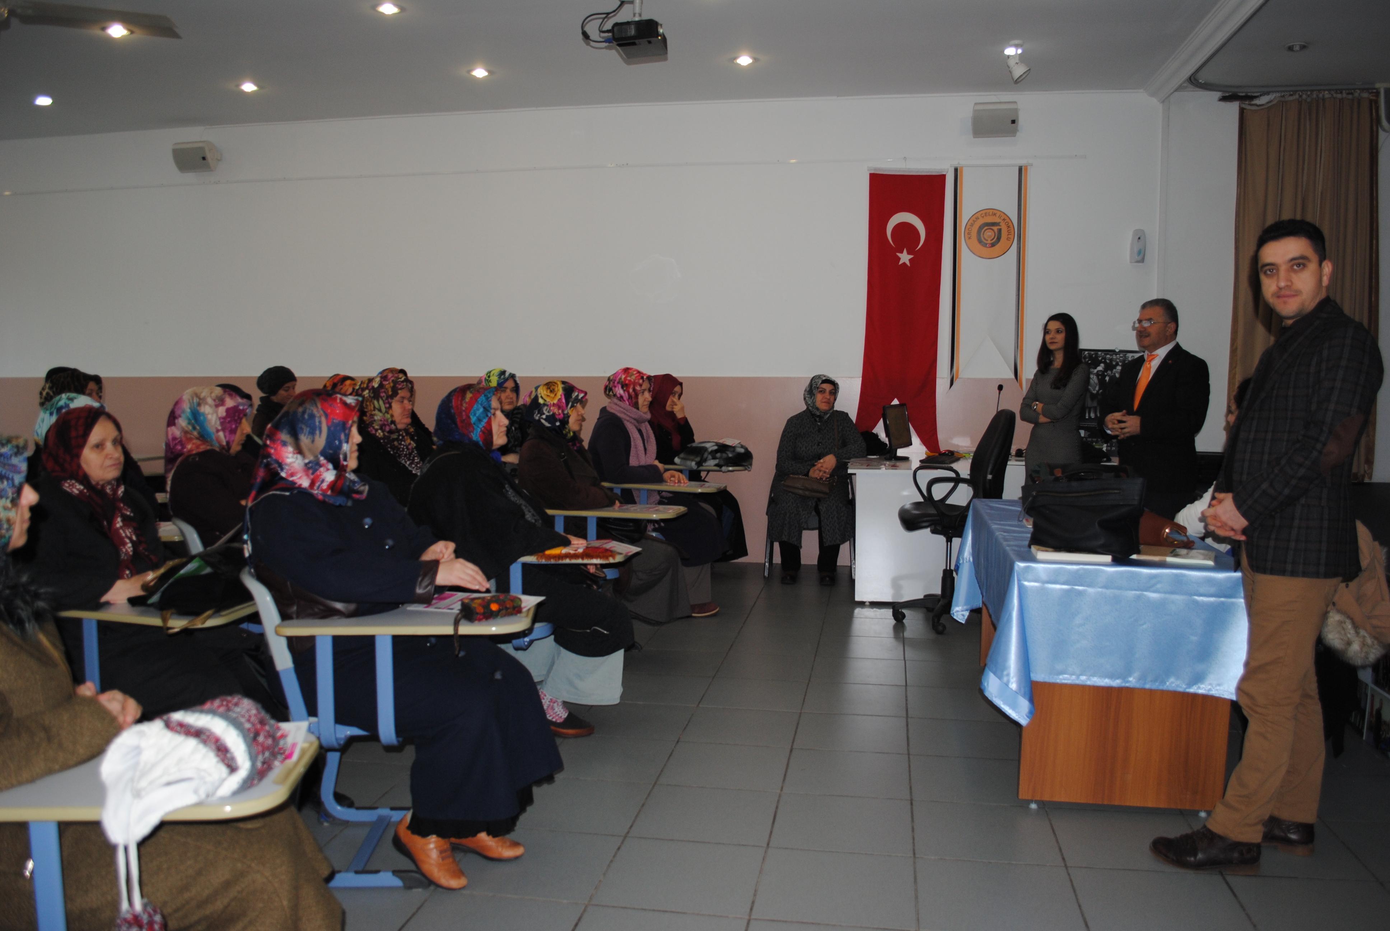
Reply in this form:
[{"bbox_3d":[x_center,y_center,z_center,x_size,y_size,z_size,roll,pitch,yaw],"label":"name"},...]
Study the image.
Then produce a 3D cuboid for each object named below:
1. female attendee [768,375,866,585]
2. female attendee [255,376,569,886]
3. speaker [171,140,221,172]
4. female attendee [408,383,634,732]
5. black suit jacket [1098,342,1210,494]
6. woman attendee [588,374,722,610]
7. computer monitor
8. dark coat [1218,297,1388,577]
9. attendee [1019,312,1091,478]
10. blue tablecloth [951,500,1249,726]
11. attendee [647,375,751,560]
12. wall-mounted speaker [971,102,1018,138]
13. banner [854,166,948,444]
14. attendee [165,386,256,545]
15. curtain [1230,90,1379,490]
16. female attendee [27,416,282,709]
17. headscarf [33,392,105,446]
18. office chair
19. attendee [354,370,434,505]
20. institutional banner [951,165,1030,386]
[{"bbox_3d":[0.792,0.071,6.776,0.600,1.300,0.720,1,5,12],"label":"female attendee"},{"bbox_3d":[-0.777,0.424,2.754,0.860,1.230,0.560,1,5,2],"label":"female attendee"},{"bbox_3d":[-3.590,-2.215,7.518,0.280,0.200,0.170,1,22,10],"label":"speaker"},{"bbox_3d":[-0.647,0.340,3.763,0.850,1.270,0.560,0,5,3],"label":"female attendee"},{"bbox_3d":[2.148,-0.231,4.892,0.350,0.740,0.530,-3,6,-28],"label":"black suit jacket"},{"bbox_3d":[-0.206,0.144,5.676,0.780,1.340,0.540,2,5,21],"label":"woman attendee"},{"bbox_3d":[1.293,-0.215,6.682,0.190,0.370,0.410,3,6,32],"label":"computer monitor"},{"bbox_3d":[1.525,-0.068,2.656,0.340,0.710,0.480,0,5,0],"label":"dark coat"},{"bbox_3d":[1.932,0.000,5.615,0.310,1.640,0.420,-4,6,-41],"label":"attendee"},{"bbox_3d":[1.378,0.467,3.772,0.750,0.500,1.660,1,5,10],"label":"blue tablecloth"},{"bbox_3d":[-0.029,0.084,6.556,0.760,1.310,0.520,2,5,22],"label":"attendee"},{"bbox_3d":[1.910,-2.197,6.652,0.285,0.205,0.190,0,19,8],"label":"wall-mounted speaker"},{"bbox_3d":[1.371,-1.042,6.956,0.600,1.870,0.050,1,5,8],"label":"banner"},{"bbox_3d":[-1.457,0.336,3.703,0.780,1.220,0.540,1,5,6],"label":"attendee"},{"bbox_3d":[3.692,-1.077,6.337,0.840,2.330,0.140,1,5,10],"label":"curtain"},{"bbox_3d":[-1.516,0.424,2.887,0.800,1.190,0.550,2,5,14],"label":"female attendee"},{"bbox_3d":[-2.350,-0.143,3.876,0.280,0.280,0.240,1,5,10],"label":"headscarf"},{"bbox_3d":[1.344,0.264,5.420,0.650,1.120,0.600,1,5,10],"label":"office chair"},{"bbox_3d":[-1.219,0.231,4.744,0.800,1.325,0.540,1,5,13],"label":"attendee"},{"bbox_3d":[1.884,-1.213,6.674,0.500,1.430,0.030,1,5,10],"label":"institutional banner"}]

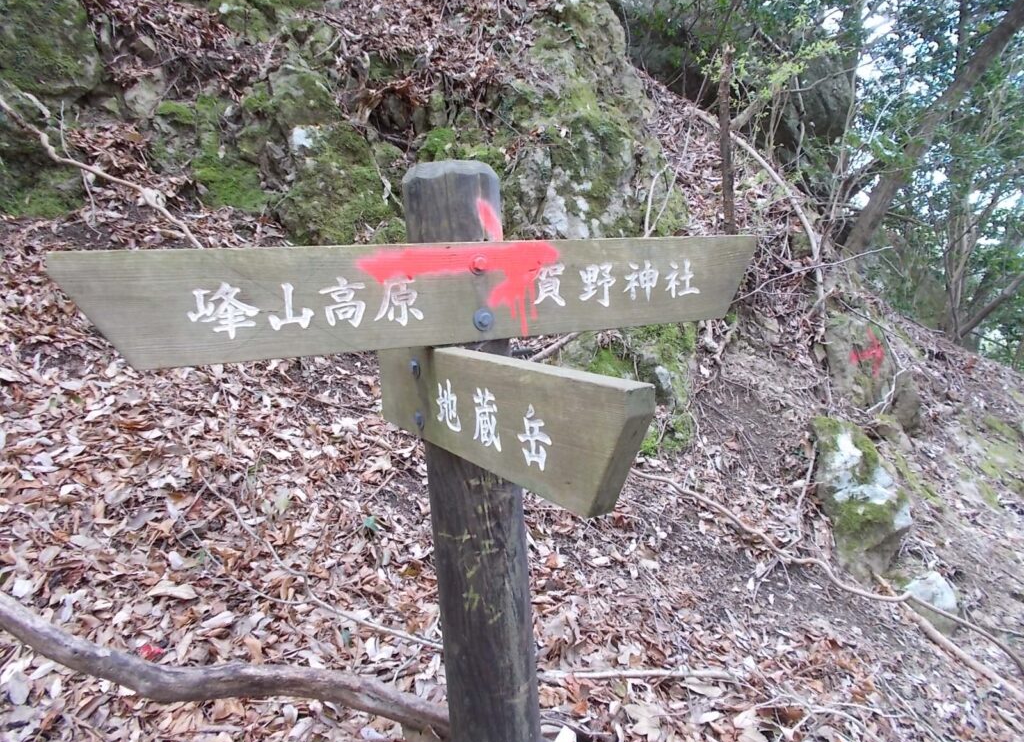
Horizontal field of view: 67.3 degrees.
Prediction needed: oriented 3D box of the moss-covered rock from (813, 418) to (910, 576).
[{"bbox_3d":[1.185,0.434,2.600,0.320,0.510,0.330,0,8,24],"label":"moss-covered rock"}]

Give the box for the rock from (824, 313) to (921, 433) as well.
[{"bbox_3d":[1.547,0.011,3.300,0.390,0.490,0.340,0,8,25],"label":"rock"}]

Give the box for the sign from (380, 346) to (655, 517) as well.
[{"bbox_3d":[-0.035,0.042,0.874,0.030,0.125,0.581,-11,12,-28],"label":"sign"}]

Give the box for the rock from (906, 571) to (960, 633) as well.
[{"bbox_3d":[1.282,0.710,2.350,0.160,0.180,0.160,0,8,29],"label":"rock"}]

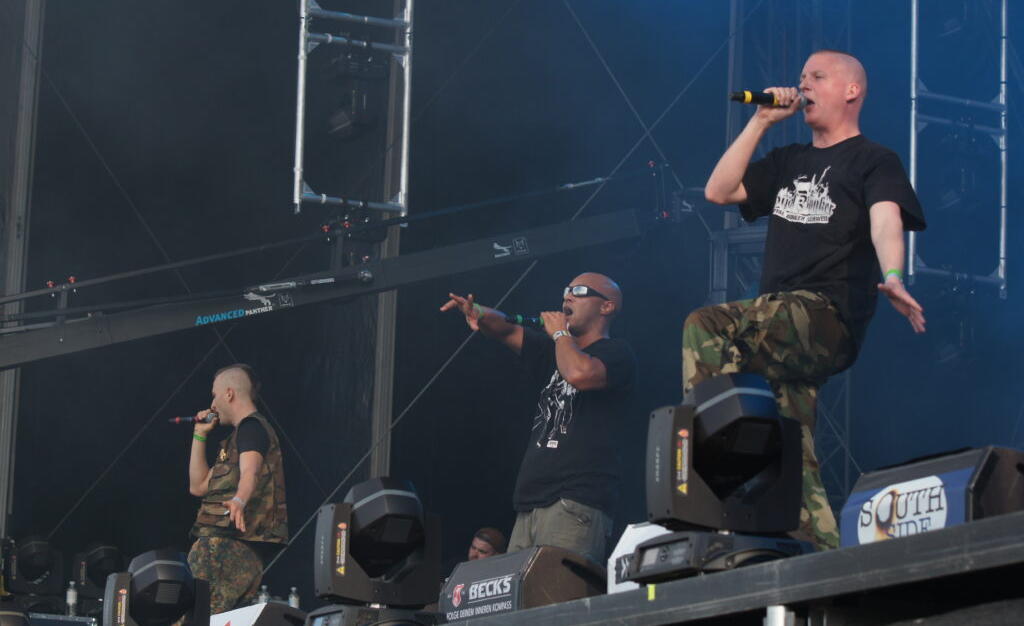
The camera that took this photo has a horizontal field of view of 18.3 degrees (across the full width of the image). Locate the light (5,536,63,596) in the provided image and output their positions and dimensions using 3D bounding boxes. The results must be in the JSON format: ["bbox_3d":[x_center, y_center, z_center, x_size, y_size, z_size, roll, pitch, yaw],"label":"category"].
[{"bbox_3d":[-3.183,1.723,21.150,0.350,0.505,0.370,7,-12,-24],"label":"light"}]

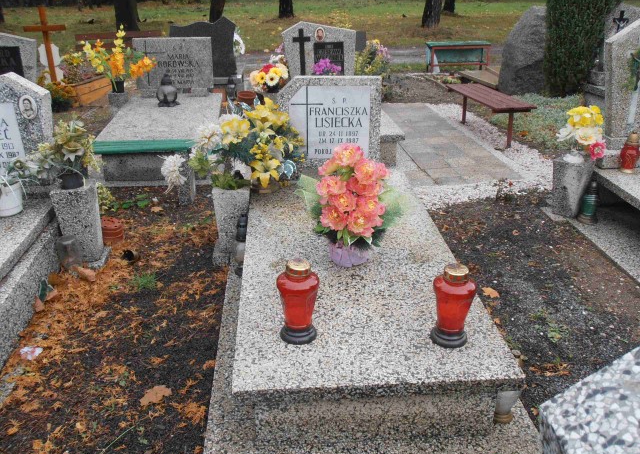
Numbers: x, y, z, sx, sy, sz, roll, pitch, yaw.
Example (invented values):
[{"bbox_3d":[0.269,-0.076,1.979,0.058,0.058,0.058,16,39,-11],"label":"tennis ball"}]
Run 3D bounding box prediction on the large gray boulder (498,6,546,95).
[{"bbox_3d":[2.319,-1.876,7.287,0.800,0.950,0.620,-2,22,-3],"label":"large gray boulder"}]

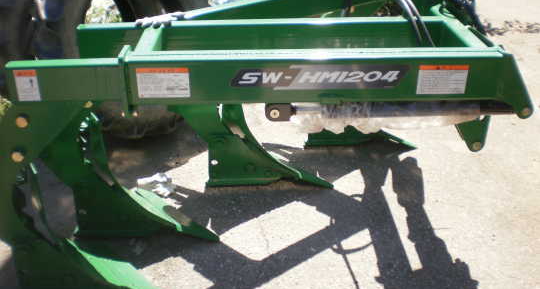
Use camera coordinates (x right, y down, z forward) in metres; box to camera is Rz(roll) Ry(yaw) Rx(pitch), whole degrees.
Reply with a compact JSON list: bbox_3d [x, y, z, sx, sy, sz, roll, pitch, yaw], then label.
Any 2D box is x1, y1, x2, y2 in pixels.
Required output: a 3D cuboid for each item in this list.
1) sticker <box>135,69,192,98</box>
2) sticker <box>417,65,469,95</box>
[{"bbox_3d":[-0.330,-0.191,1.740,0.160,0.097,0.004,-1,24,-1],"label":"sticker"},{"bbox_3d":[0.541,-0.204,1.763,0.155,0.094,0.004,-1,24,-1],"label":"sticker"}]

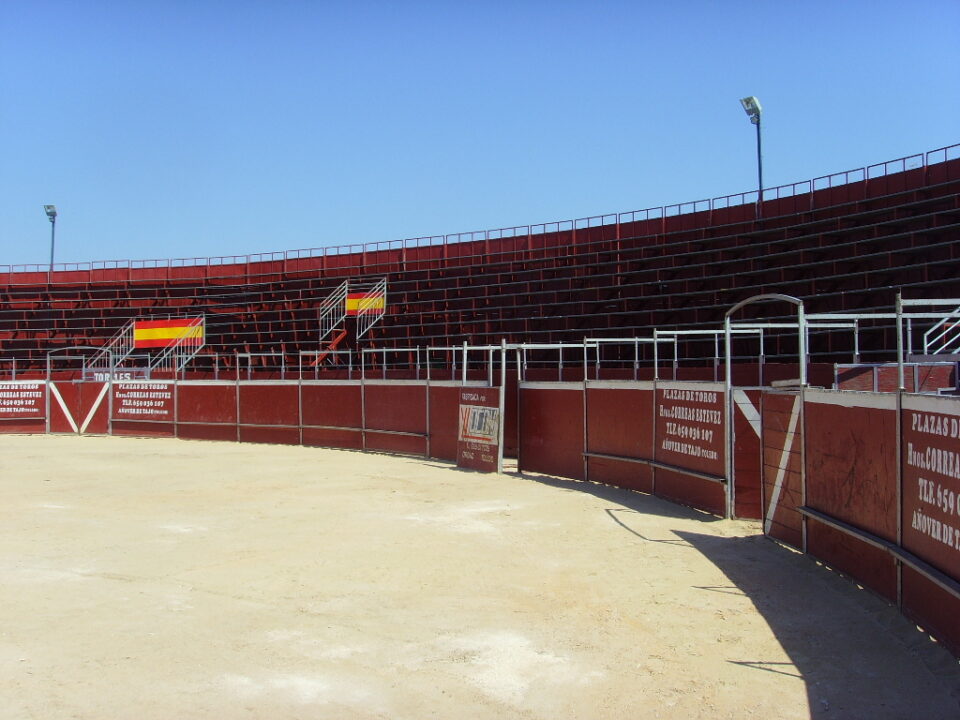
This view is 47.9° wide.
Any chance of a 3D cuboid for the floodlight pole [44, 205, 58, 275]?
[{"bbox_3d":[-15.556,-4.380,39.152,0.420,2.550,0.340,-1,-1,9],"label":"floodlight pole"}]

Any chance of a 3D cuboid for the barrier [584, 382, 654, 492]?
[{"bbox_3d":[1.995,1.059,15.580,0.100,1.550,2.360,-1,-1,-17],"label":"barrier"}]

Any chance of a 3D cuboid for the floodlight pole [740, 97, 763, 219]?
[{"bbox_3d":[6.411,-4.736,25.220,0.340,2.800,0.420,0,-1,-32],"label":"floodlight pole"}]

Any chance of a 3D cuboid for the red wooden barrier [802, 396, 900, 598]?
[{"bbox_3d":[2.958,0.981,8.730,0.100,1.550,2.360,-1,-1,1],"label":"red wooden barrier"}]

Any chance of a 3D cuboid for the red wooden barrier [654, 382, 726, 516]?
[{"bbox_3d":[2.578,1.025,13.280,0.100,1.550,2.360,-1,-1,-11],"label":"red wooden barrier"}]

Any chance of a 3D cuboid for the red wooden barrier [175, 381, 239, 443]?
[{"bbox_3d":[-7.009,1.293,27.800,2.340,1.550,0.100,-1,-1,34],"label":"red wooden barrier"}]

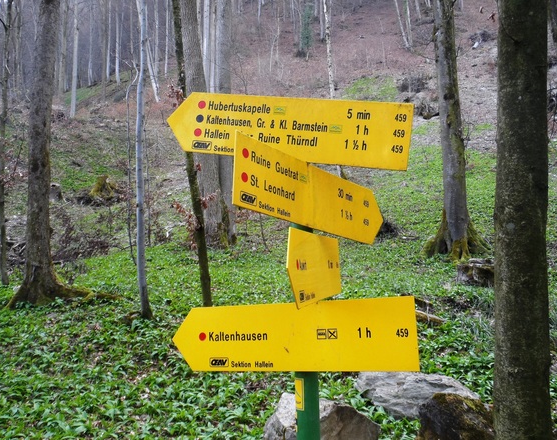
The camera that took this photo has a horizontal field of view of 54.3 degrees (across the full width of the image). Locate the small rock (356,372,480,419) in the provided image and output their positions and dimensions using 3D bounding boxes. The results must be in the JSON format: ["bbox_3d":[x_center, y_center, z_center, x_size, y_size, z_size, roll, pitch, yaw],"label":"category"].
[{"bbox_3d":[1.115,1.407,4.350,0.930,0.310,0.580,0,-2,9],"label":"small rock"}]

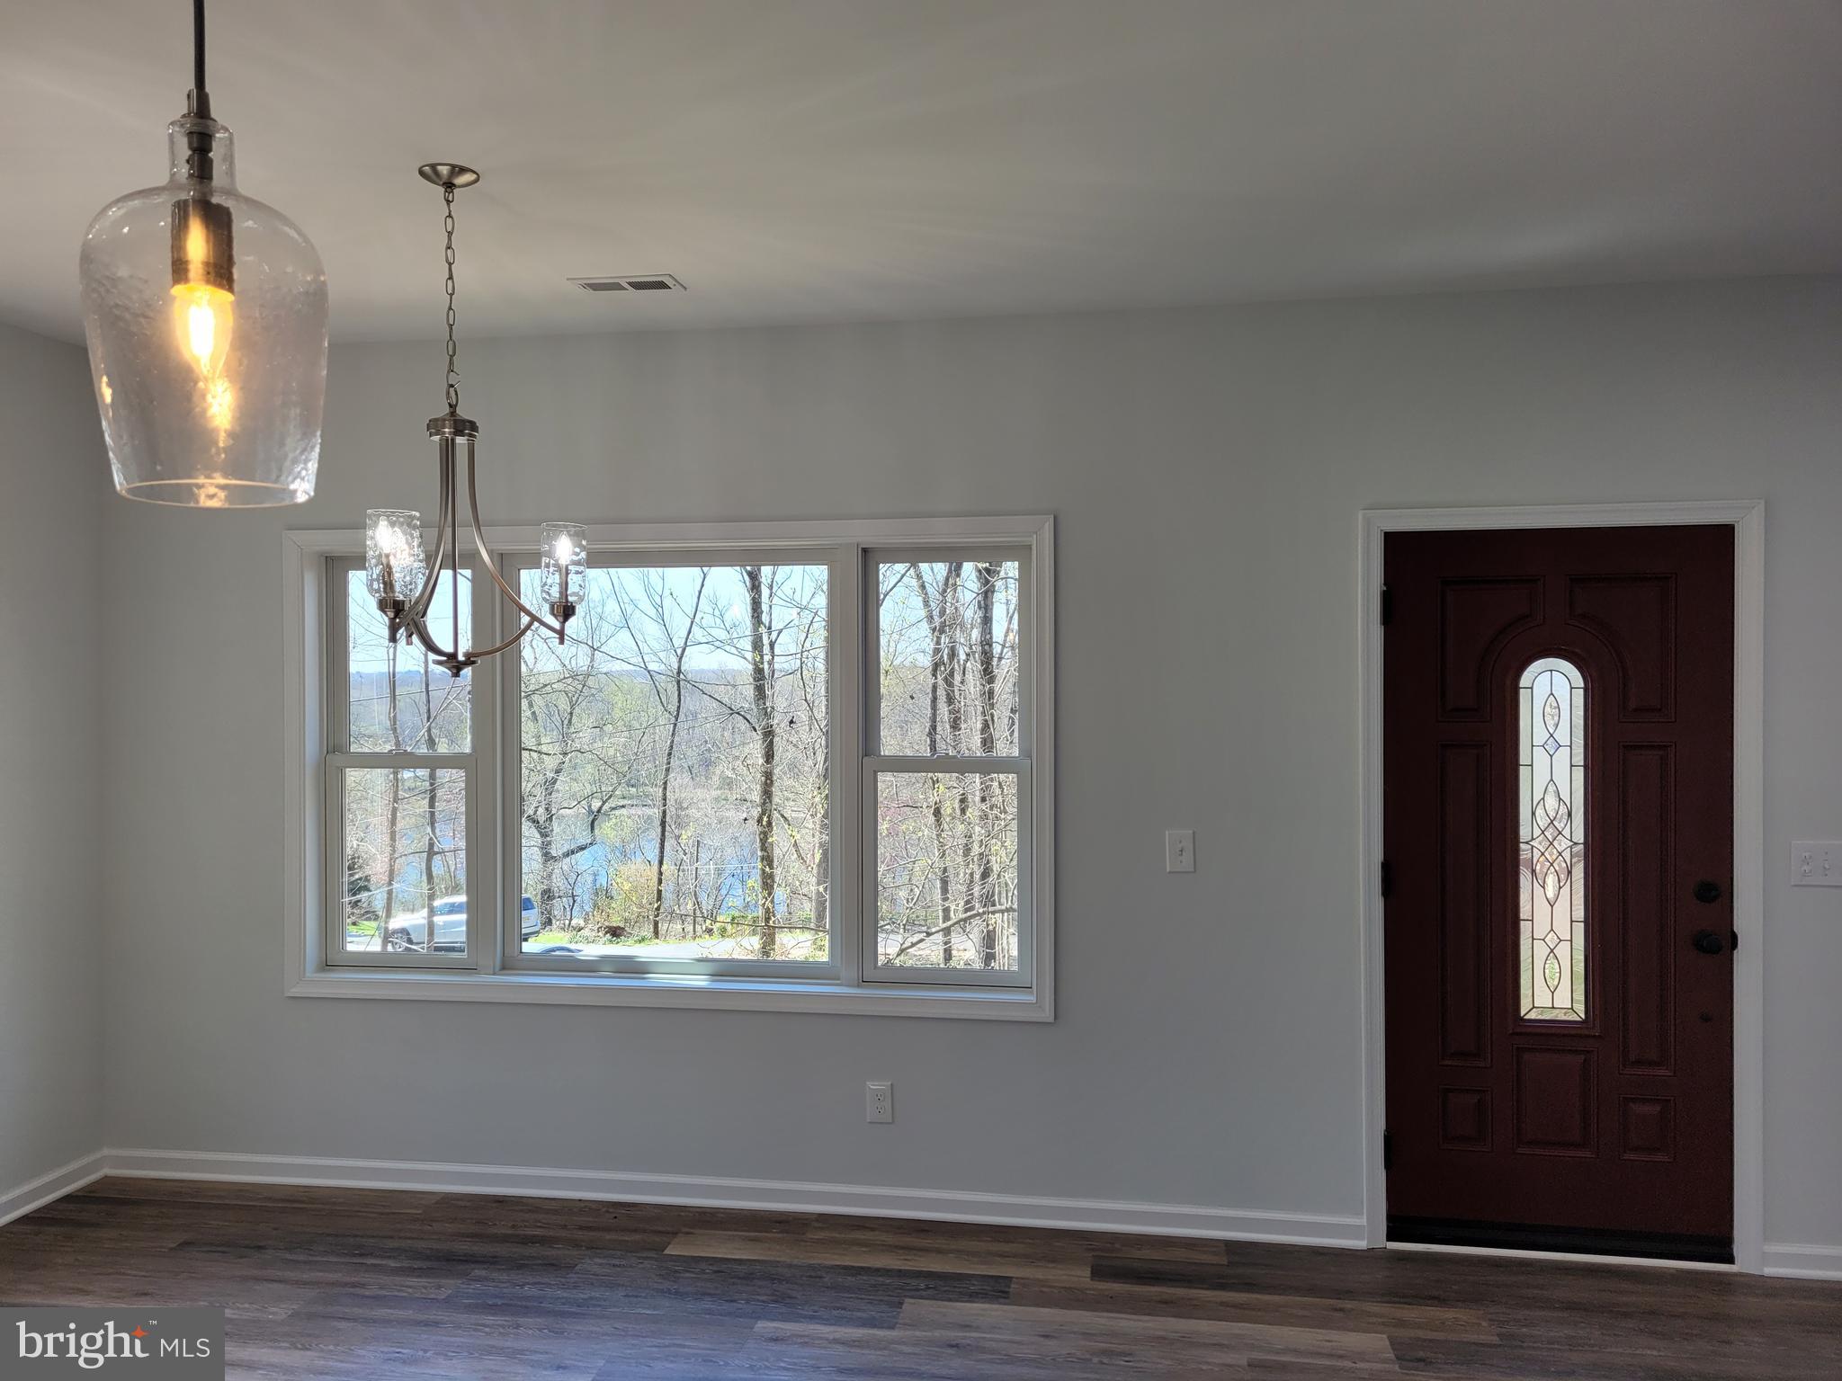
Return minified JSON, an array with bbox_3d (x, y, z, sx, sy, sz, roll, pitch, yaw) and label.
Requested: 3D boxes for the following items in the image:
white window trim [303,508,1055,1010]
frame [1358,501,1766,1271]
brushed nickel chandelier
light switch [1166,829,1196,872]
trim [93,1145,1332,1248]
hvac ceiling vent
[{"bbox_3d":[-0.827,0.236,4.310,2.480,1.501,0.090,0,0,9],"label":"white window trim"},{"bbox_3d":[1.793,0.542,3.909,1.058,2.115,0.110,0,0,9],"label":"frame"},{"bbox_3d":[-0.997,-0.567,2.934,0.490,1.078,0.480,0,0,9],"label":"brushed nickel chandelier"},{"bbox_3d":[0.758,0.471,4.027,0.081,0.123,0.015,0,0,9],"label":"light switch"},{"bbox_3d":[-0.721,1.560,4.265,4.023,0.092,0.020,0,0,9],"label":"trim"},{"bbox_3d":[-0.803,-1.105,3.793,0.289,0.018,0.151,0,0,9],"label":"hvac ceiling vent"}]

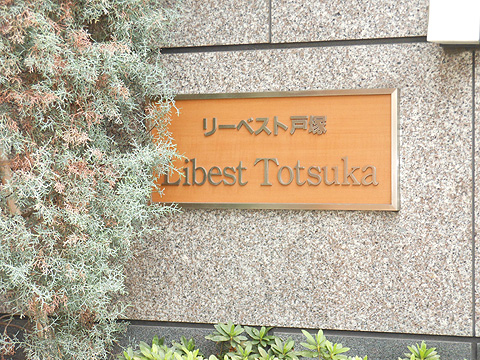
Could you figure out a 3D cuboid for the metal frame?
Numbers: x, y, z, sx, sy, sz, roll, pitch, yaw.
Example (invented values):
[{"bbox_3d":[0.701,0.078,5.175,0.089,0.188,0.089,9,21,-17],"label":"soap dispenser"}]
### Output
[{"bbox_3d":[0.082,-0.083,3.896,0.773,0.335,0.028,0,1,23],"label":"metal frame"}]

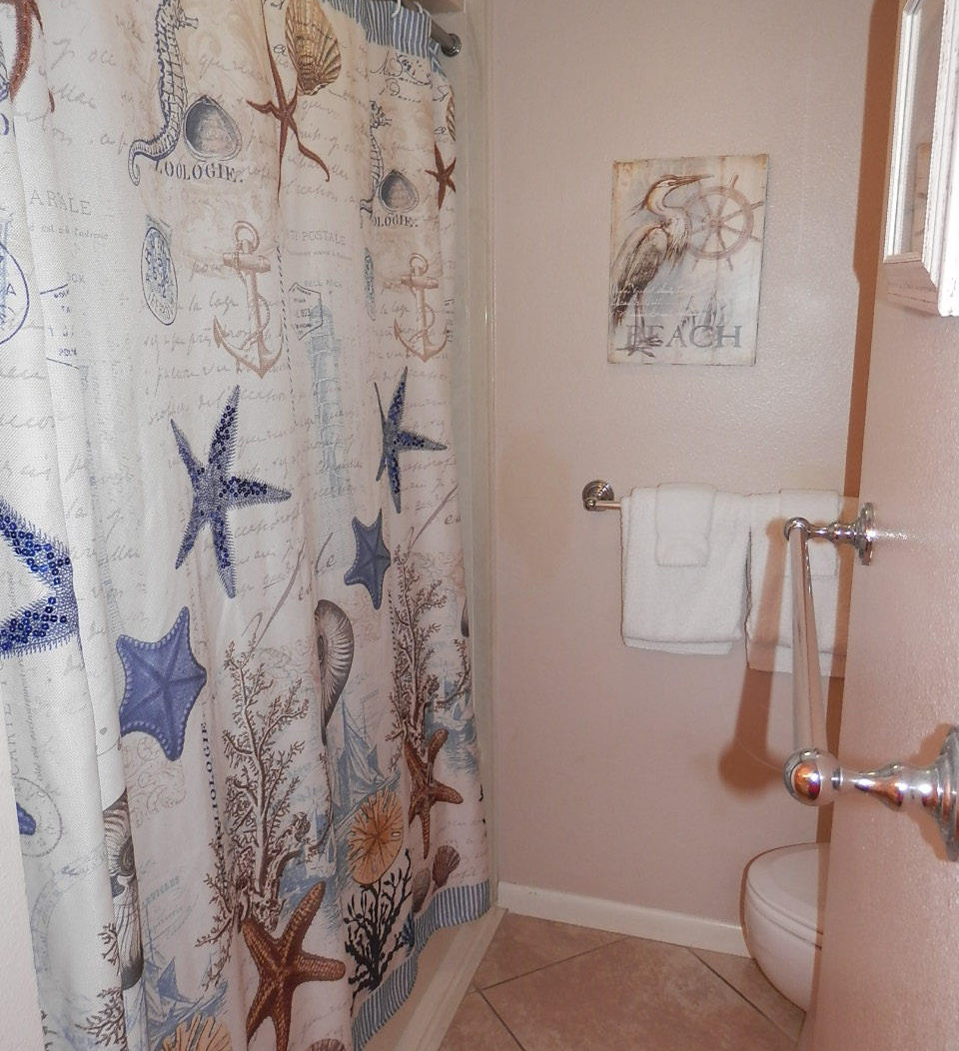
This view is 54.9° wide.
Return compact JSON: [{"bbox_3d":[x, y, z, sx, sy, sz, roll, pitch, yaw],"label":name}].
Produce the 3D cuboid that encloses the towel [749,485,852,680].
[{"bbox_3d":[0.674,0.125,1.894,0.238,0.398,0.085,4,13,18],"label":"towel"}]

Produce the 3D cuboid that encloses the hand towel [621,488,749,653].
[{"bbox_3d":[0.435,0.101,1.968,0.258,0.376,0.085,4,13,18],"label":"hand towel"}]

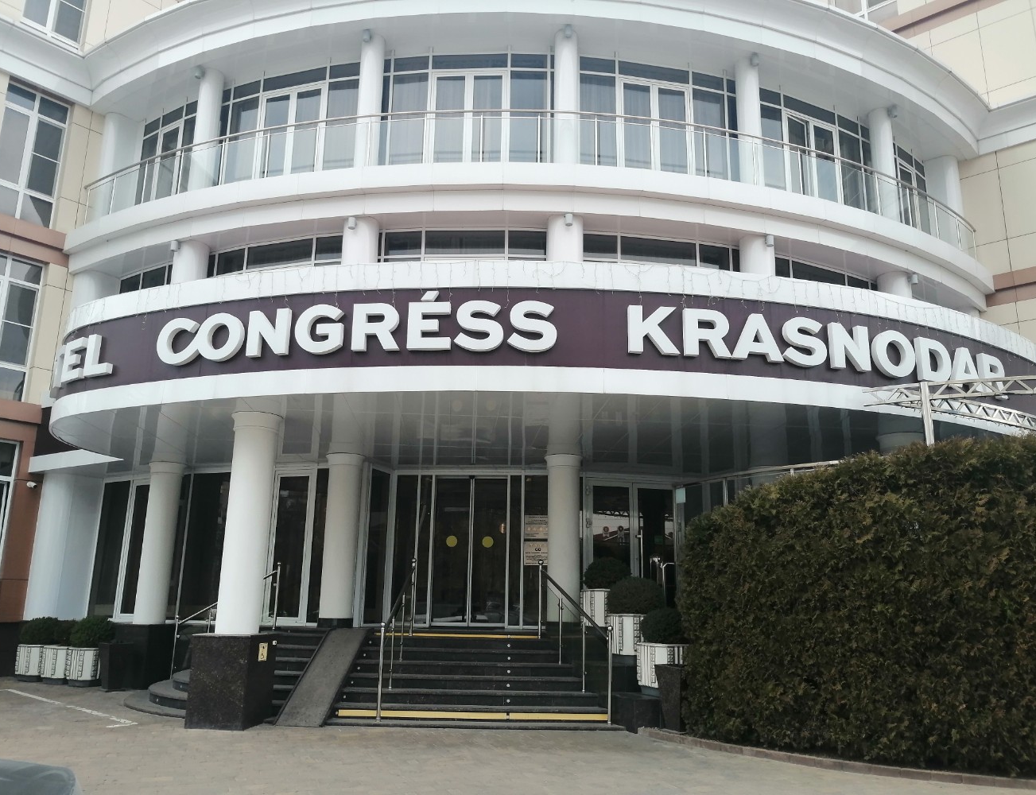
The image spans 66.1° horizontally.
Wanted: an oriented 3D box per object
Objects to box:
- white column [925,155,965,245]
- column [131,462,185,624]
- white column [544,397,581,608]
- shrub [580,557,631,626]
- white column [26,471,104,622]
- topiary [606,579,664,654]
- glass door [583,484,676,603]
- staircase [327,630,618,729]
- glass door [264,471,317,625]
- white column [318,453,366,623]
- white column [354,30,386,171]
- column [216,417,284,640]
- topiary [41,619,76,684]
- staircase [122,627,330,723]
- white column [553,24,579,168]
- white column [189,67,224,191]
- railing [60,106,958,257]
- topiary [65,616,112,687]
[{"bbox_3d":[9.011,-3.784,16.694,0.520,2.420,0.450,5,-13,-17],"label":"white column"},{"bbox_3d":[-6.132,2.432,13.540,0.550,2.704,0.550,7,-14,-23],"label":"column"},{"bbox_3d":[0.722,2.010,12.565,0.550,2.920,0.550,1,-13,2],"label":"white column"},{"bbox_3d":[1.178,2.648,10.635,0.670,1.020,0.670,1,-12,0],"label":"shrub"},{"bbox_3d":[-8.946,2.885,15.558,0.750,2.736,1.050,-12,-18,43],"label":"white column"},{"bbox_3d":[1.521,2.881,10.374,0.680,1.061,0.680,0,-13,6],"label":"topiary"},{"bbox_3d":[1.801,2.469,12.547,1.550,2.240,0.100,5,-13,-20],"label":"glass door"},{"bbox_3d":[-0.459,3.570,10.153,3.400,0.860,2.400,1,-13,-1],"label":"staircase"},{"bbox_3d":[-3.457,2.265,12.082,0.720,2.270,0.100,-3,-13,16],"label":"glass door"},{"bbox_3d":[-2.756,2.173,12.472,0.580,2.560,0.580,1,-13,0],"label":"white column"},{"bbox_3d":[-2.389,-4.725,12.962,0.380,2.440,0.380,-1,-12,10],"label":"white column"},{"bbox_3d":[-3.254,1.497,9.596,0.550,2.600,0.550,5,-14,-17],"label":"column"},{"bbox_3d":[-7.358,4.065,12.763,0.600,0.960,0.600,1,-13,0],"label":"topiary"},{"bbox_3d":[-3.741,3.586,10.400,2.750,0.872,2.200,-1,-13,7],"label":"staircase"},{"bbox_3d":[0.844,-5.091,13.921,0.430,2.840,0.430,1,-13,0],"label":"white column"},{"bbox_3d":[-5.960,-4.908,15.187,0.430,2.840,0.430,1,-13,0],"label":"white column"},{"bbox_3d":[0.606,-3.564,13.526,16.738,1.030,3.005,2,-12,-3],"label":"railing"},{"bbox_3d":[-6.492,3.830,12.043,0.660,1.020,0.660,7,-14,-26],"label":"topiary"}]

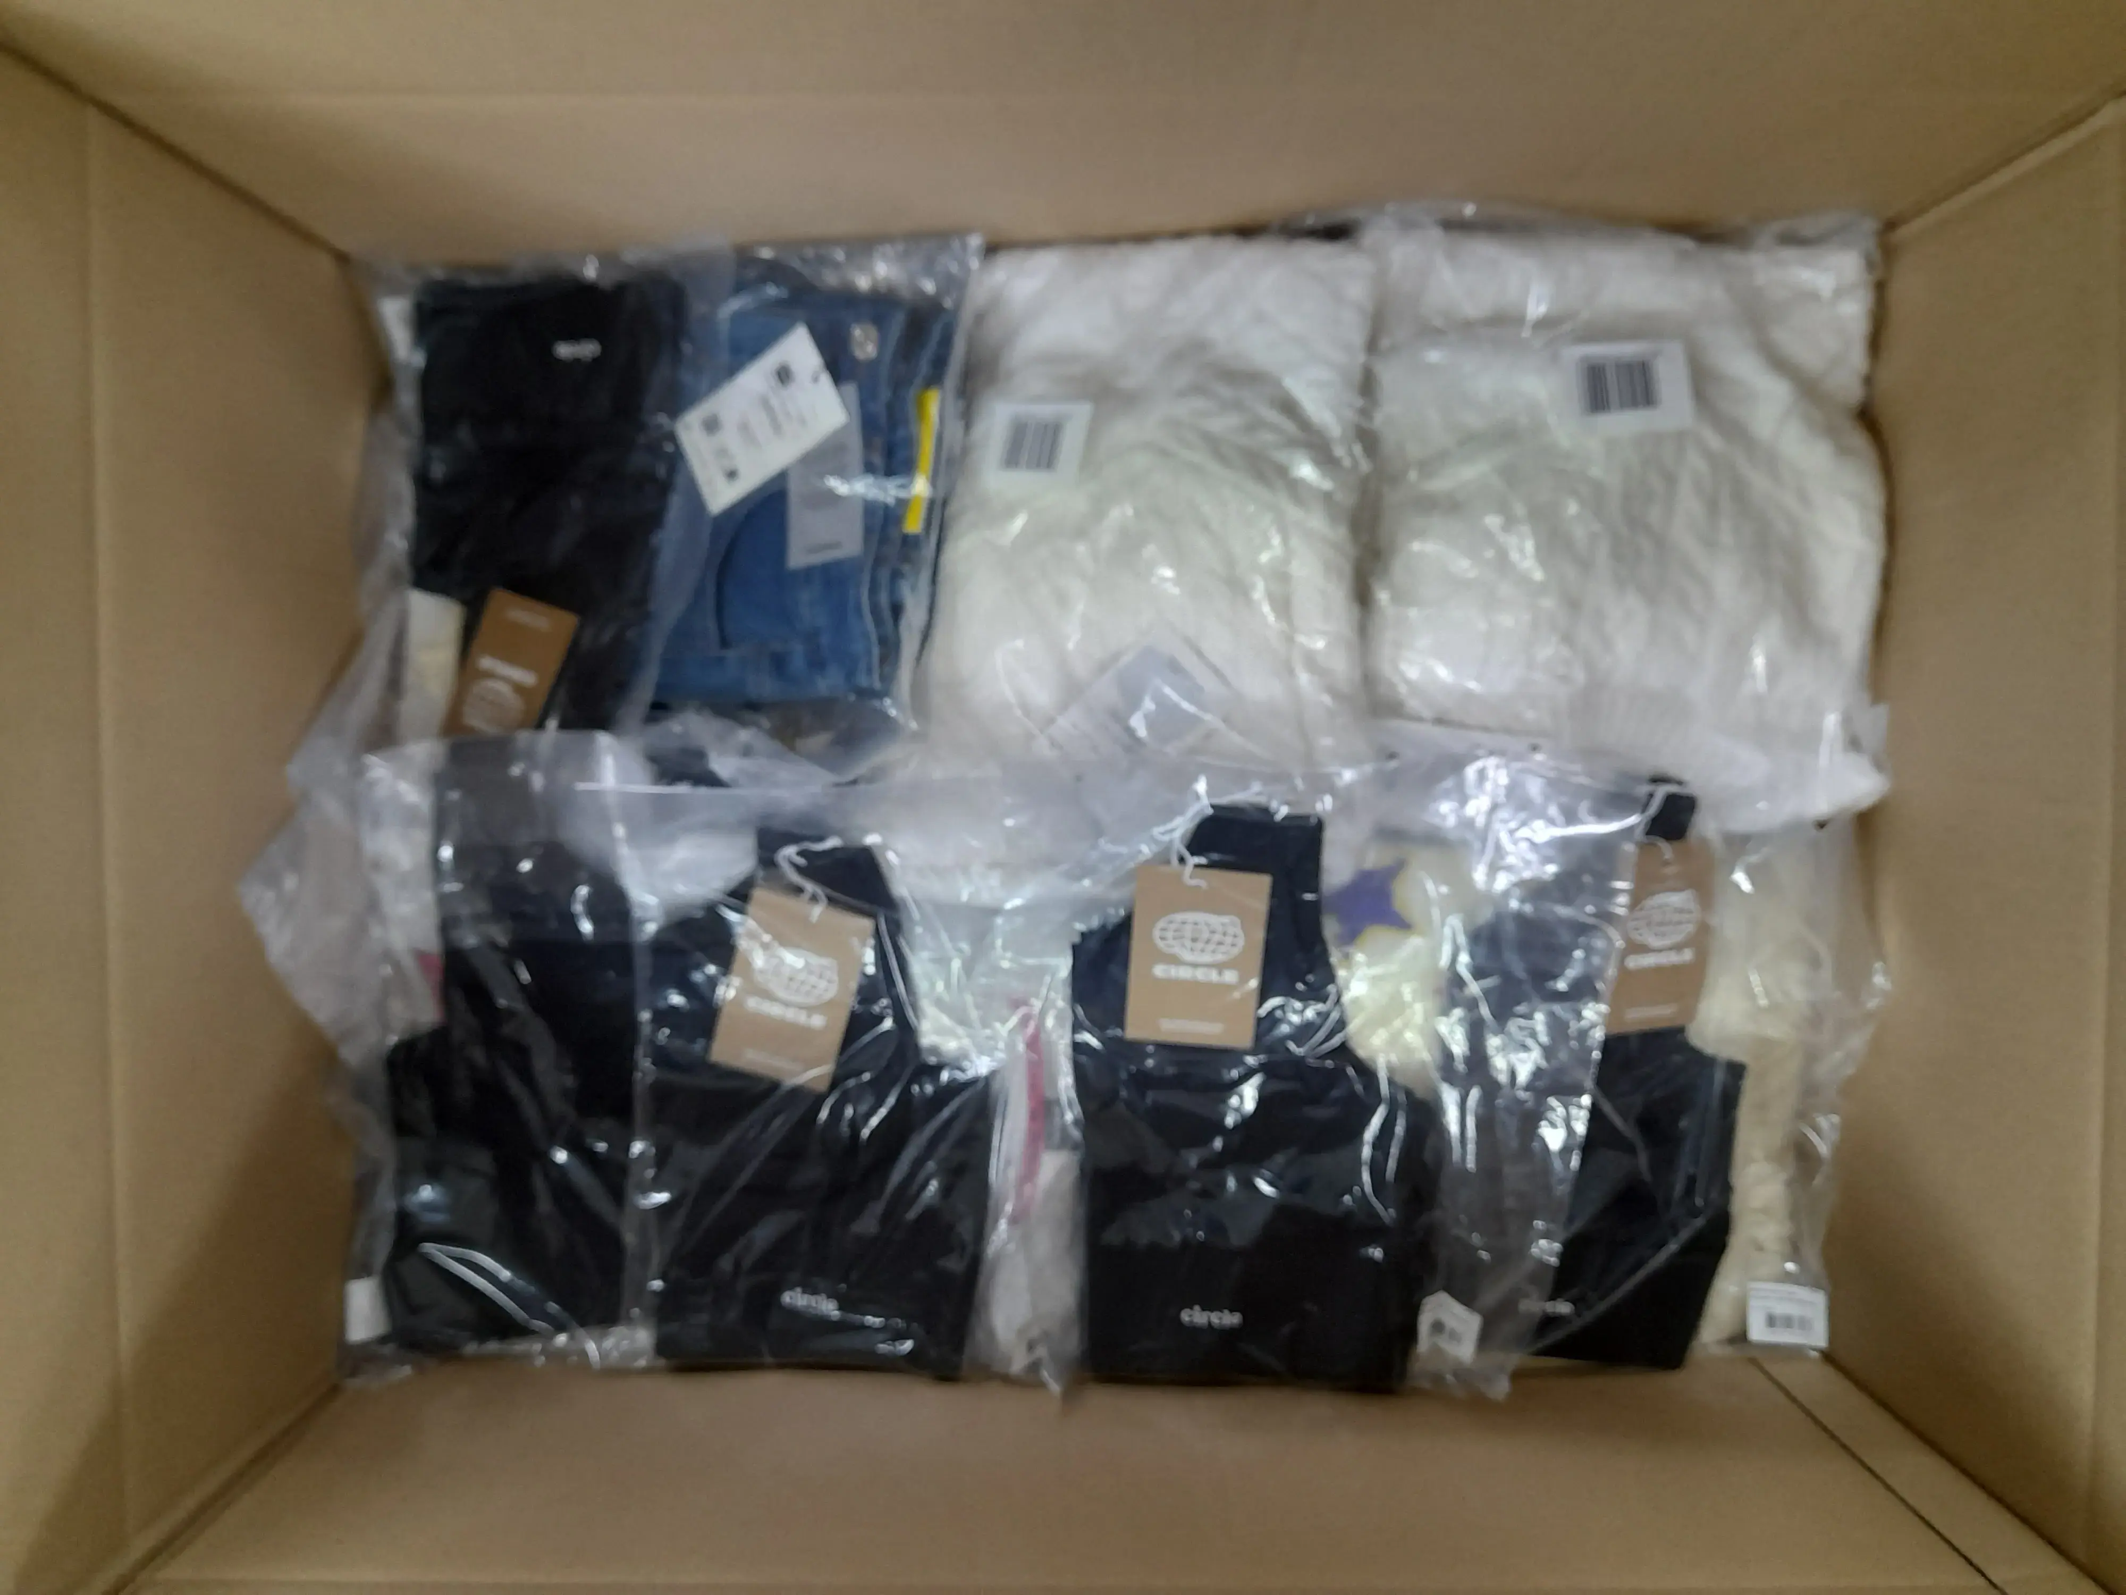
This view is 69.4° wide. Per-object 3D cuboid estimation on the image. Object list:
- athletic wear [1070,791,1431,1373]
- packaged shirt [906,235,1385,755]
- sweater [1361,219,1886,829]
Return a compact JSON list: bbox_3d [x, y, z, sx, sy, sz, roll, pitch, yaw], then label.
[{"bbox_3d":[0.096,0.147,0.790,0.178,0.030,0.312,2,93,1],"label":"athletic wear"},{"bbox_3d":[0.043,-0.141,0.778,0.220,0.065,0.280,3,93,0],"label":"packaged shirt"},{"bbox_3d":[0.281,-0.138,0.789,0.258,0.072,0.302,0,93,0],"label":"sweater"}]

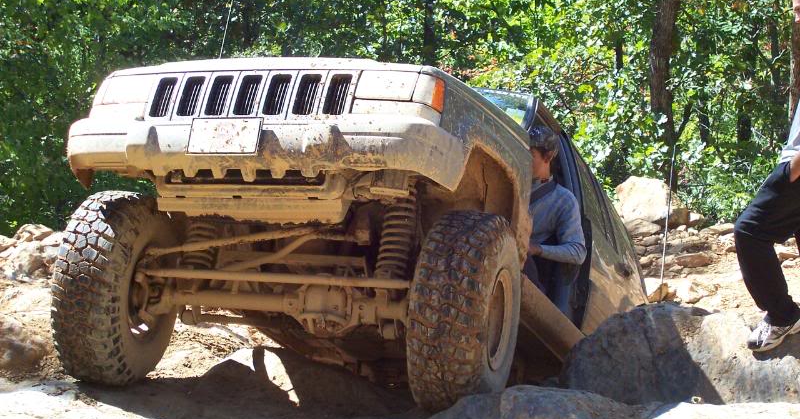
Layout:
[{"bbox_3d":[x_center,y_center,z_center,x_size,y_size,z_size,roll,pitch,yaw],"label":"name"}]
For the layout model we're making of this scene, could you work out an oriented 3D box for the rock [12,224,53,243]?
[{"bbox_3d":[-2.723,0.178,13.500,0.310,0.170,0.250,0,2,0],"label":"rock"}]

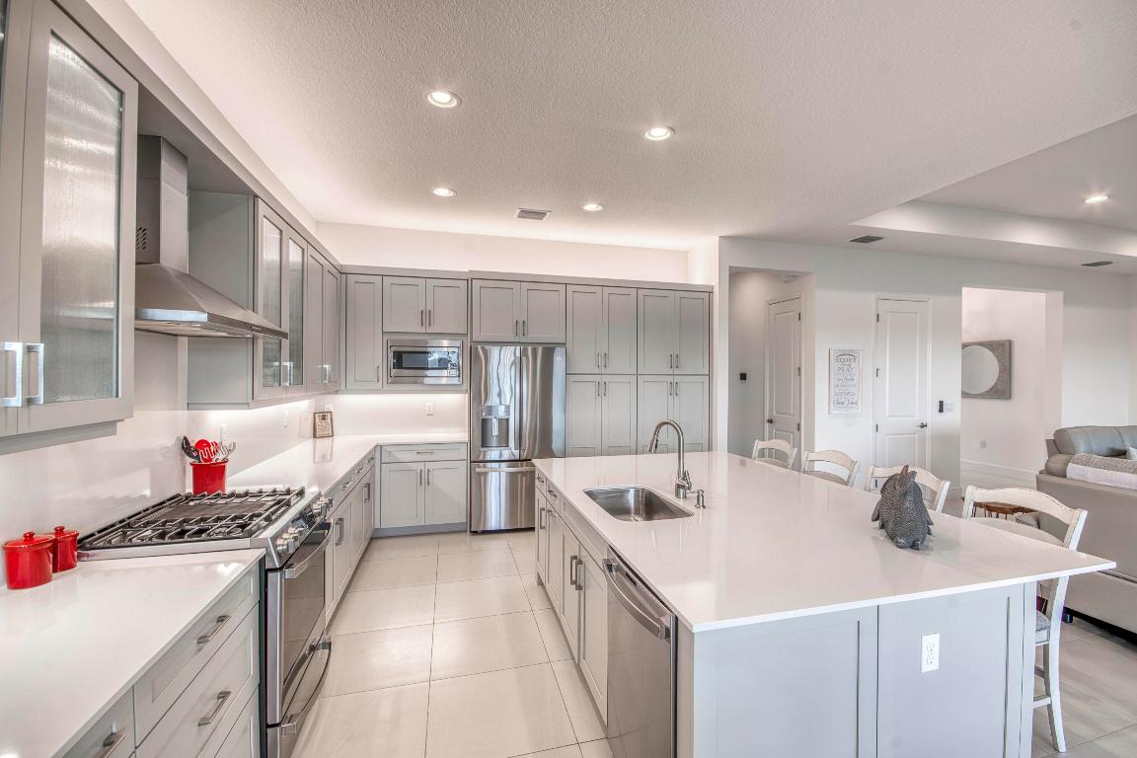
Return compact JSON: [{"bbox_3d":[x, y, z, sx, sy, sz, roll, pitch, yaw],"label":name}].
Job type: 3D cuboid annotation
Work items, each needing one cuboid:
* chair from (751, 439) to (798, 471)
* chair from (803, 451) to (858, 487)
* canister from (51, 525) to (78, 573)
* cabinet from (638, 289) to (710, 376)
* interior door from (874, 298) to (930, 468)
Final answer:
[{"bbox_3d":[1.383,0.991,3.675,0.520,1.030,0.460,0,1,-14],"label":"chair"},{"bbox_3d":[1.558,1.023,3.243,0.570,1.000,0.450,0,1,-14],"label":"chair"},{"bbox_3d":[-1.592,0.526,1.484,0.095,0.128,0.095,0,1,-14],"label":"canister"},{"bbox_3d":[1.056,-0.492,5.358,0.848,0.898,0.610,0,0,-14],"label":"cabinet"},{"bbox_3d":[4.048,0.283,5.769,0.768,2.443,0.038,0,1,-14],"label":"interior door"}]

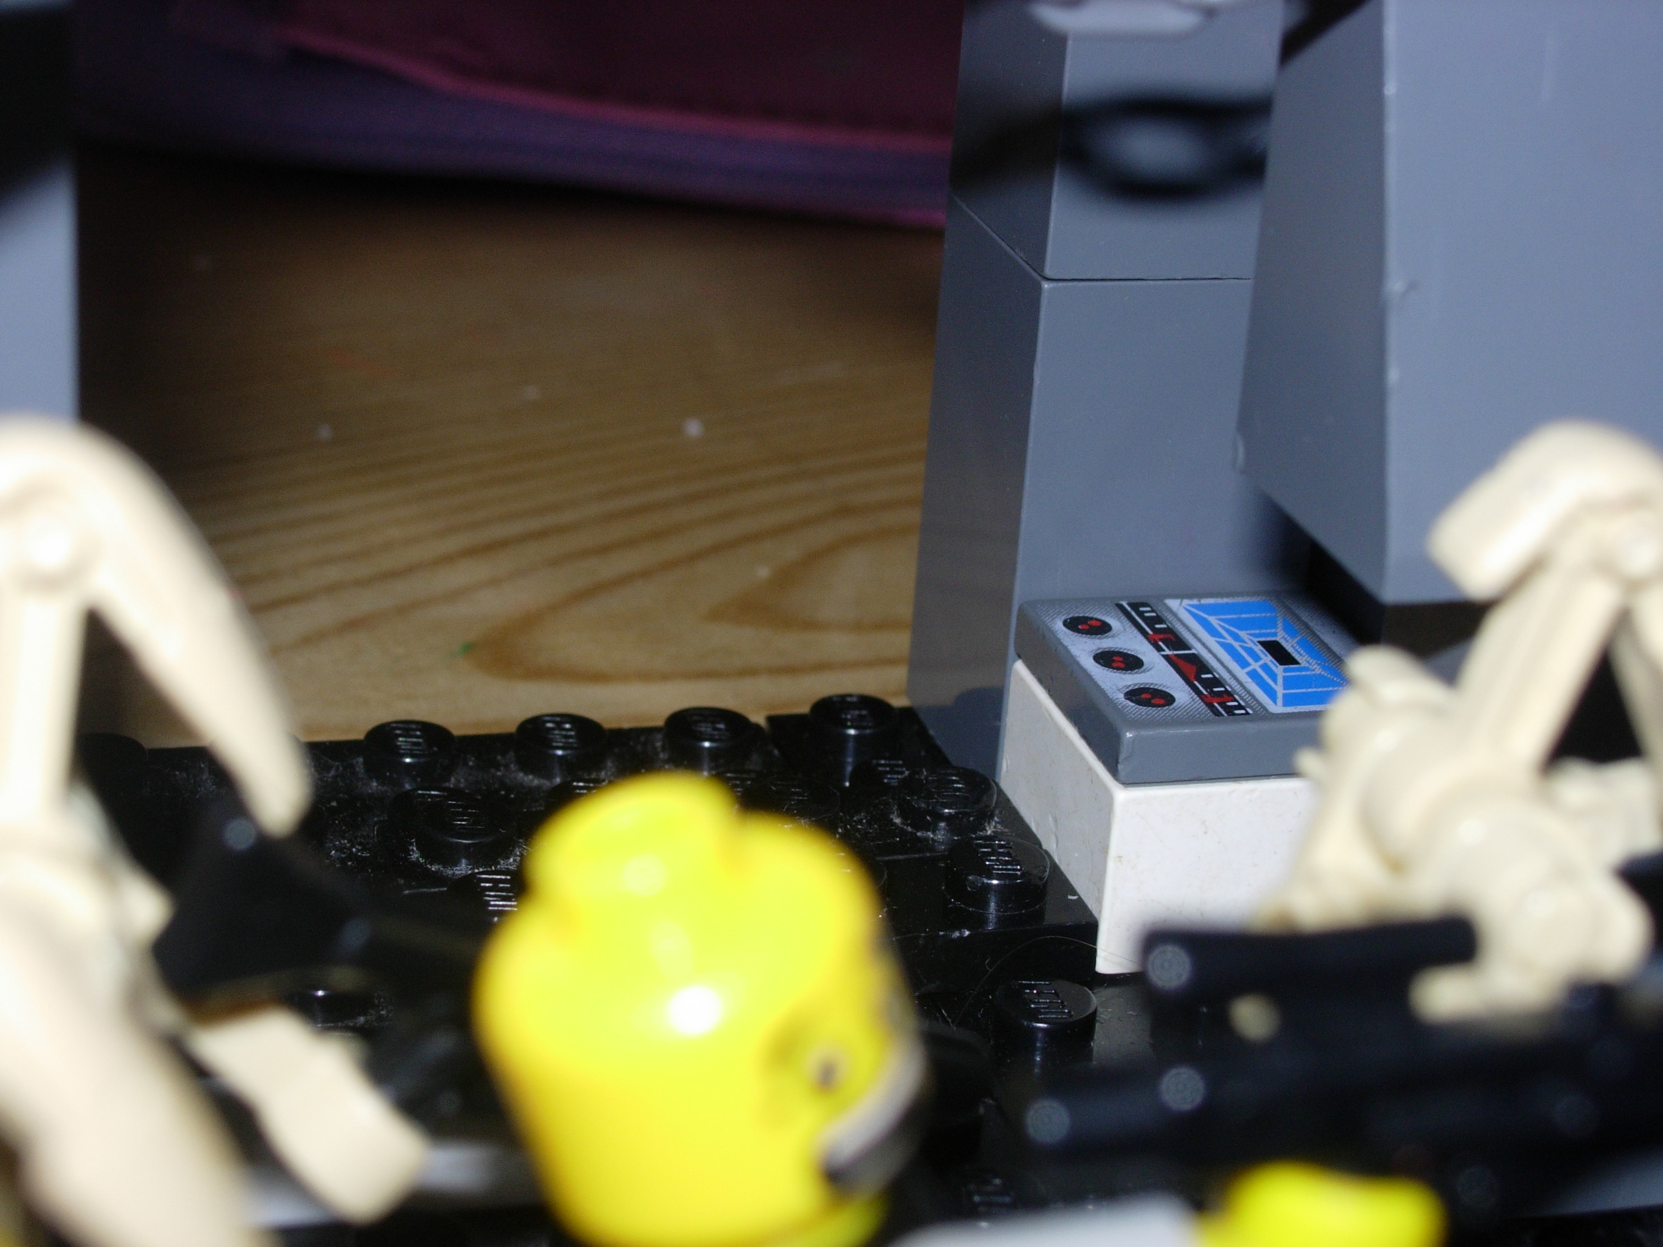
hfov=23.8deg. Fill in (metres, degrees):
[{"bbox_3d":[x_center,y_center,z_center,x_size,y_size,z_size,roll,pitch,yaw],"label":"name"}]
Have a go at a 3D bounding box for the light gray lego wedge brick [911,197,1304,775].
[{"bbox_3d":[0.015,-0.006,0.204,0.016,0.029,0.016,-2,23,-15],"label":"light gray lego wedge brick"}]

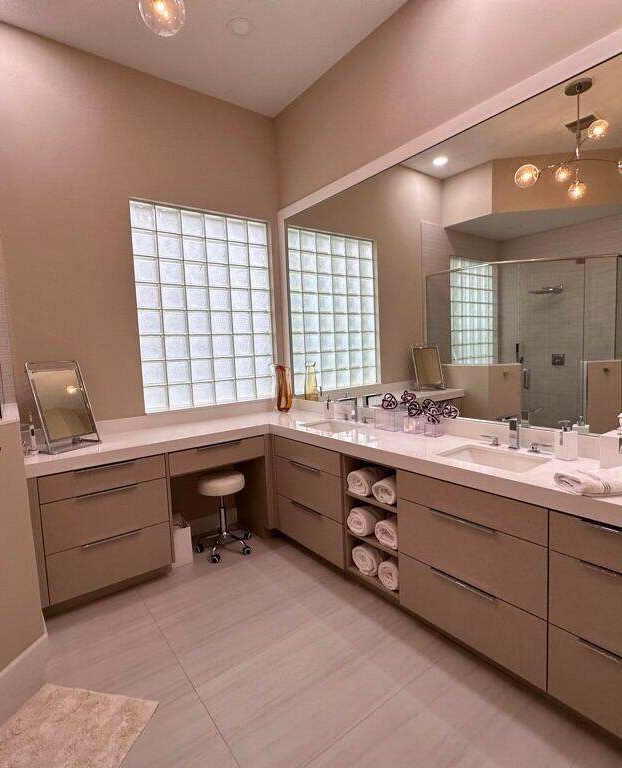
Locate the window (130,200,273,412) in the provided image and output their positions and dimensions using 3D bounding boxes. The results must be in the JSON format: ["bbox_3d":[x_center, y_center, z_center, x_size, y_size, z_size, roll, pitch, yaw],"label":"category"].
[{"bbox_3d":[-0.851,-0.621,3.527,1.220,1.620,0.100,-6,6,-37],"label":"window"}]

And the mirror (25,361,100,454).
[{"bbox_3d":[-1.574,0.128,2.647,0.200,0.545,0.320,0,6,30],"label":"mirror"}]

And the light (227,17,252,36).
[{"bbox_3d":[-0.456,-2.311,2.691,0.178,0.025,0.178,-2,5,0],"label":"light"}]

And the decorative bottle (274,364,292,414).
[{"bbox_3d":[-0.255,0.046,3.704,0.150,0.420,0.145,-2,5,0],"label":"decorative bottle"}]

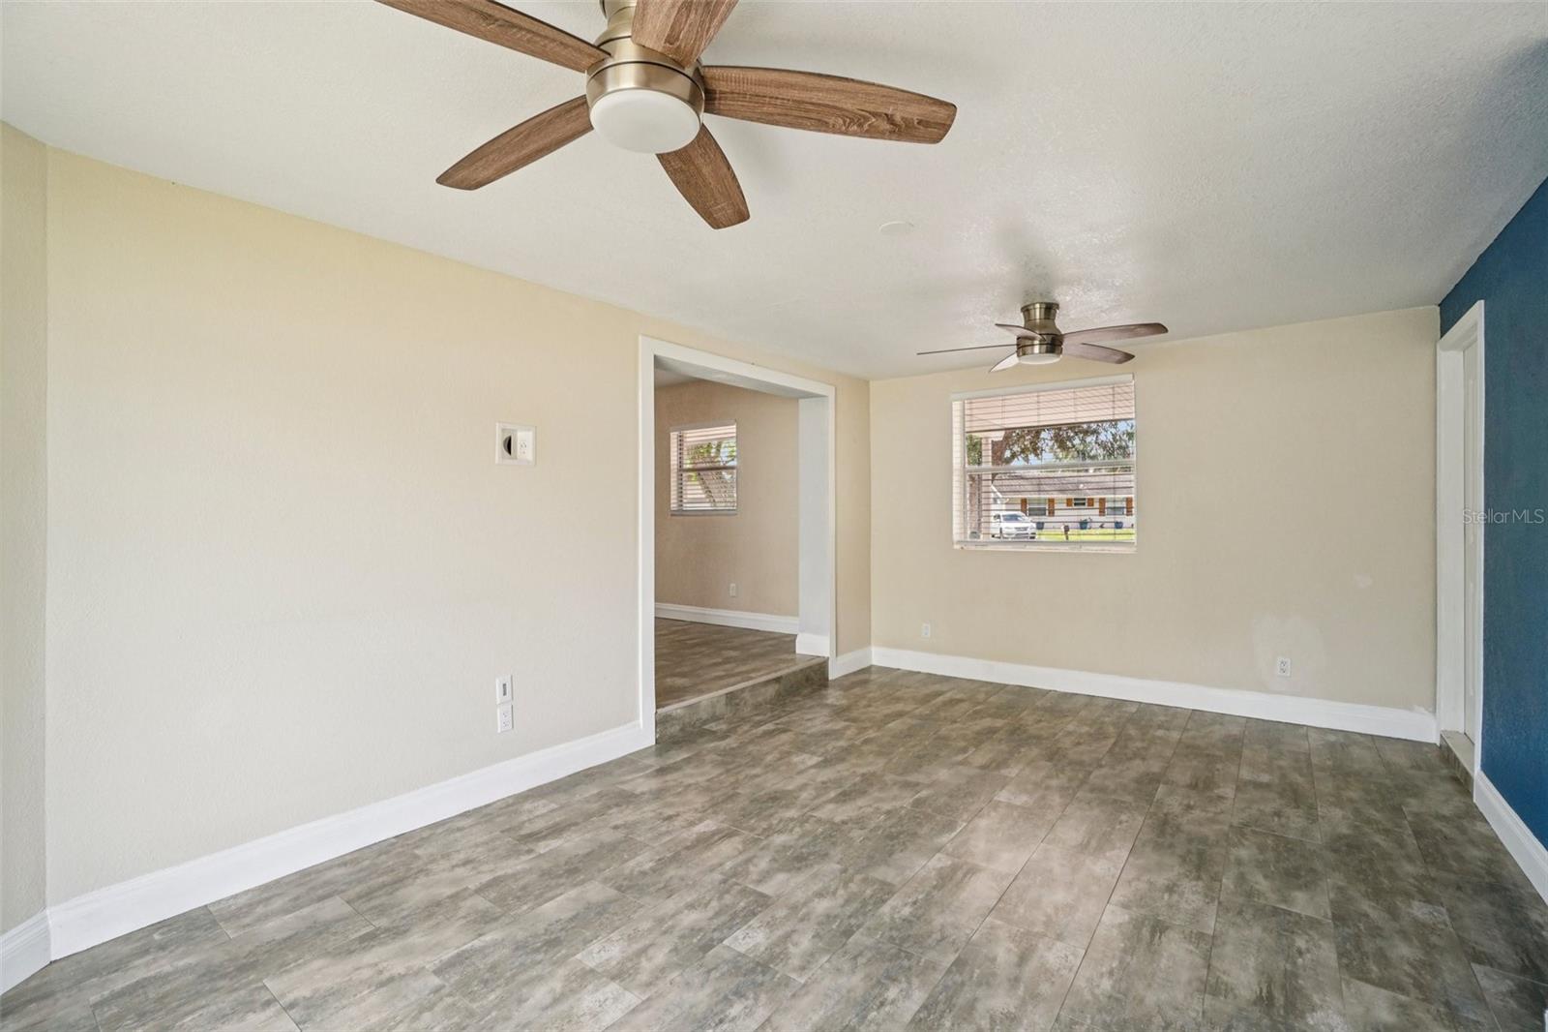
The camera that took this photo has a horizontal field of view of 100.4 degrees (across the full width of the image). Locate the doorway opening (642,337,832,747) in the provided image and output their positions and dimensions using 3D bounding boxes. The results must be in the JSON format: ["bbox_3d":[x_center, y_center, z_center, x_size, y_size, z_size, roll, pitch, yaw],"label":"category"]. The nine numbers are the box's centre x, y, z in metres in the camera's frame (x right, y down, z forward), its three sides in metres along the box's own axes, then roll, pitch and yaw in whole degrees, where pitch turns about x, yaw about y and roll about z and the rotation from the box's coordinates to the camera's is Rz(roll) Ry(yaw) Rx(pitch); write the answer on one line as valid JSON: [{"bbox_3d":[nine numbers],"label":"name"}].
[{"bbox_3d":[-0.201,0.143,4.362,0.220,2.284,1.975,0,0,38],"label":"doorway opening"}]

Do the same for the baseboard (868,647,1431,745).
[{"bbox_3d":[2.313,1.204,4.615,3.471,0.160,0.020,0,0,33],"label":"baseboard"}]

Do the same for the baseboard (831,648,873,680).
[{"bbox_3d":[0.637,1.200,5.311,0.020,0.160,0.630,0,0,40],"label":"baseboard"}]

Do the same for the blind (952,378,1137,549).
[{"bbox_3d":[1.985,-0.365,4.838,1.283,1.200,0.060,0,0,33],"label":"blind"}]

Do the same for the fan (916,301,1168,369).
[{"bbox_3d":[1.475,-0.997,3.580,1.300,0.310,1.300,0,0,33],"label":"fan"}]

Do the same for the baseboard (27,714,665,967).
[{"bbox_3d":[-1.403,1.215,2.747,0.020,0.160,2.233,0,0,39],"label":"baseboard"}]

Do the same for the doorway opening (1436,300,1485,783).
[{"bbox_3d":[3.463,0.166,3.169,0.180,2.252,1.068,0,0,39],"label":"doorway opening"}]

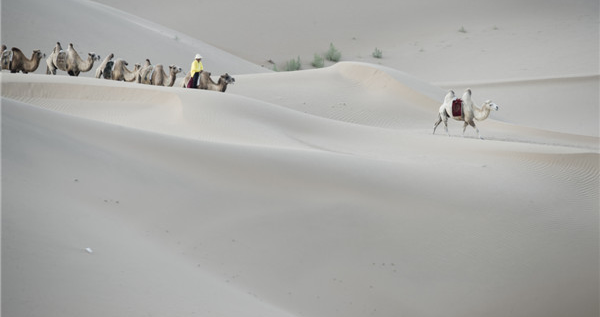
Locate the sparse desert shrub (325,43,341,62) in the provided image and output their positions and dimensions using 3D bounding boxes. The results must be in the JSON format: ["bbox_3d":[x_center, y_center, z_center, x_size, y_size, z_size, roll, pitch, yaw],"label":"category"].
[{"bbox_3d":[1.762,-5.583,352.000,0.830,0.988,0.788,0,4,0],"label":"sparse desert shrub"}]

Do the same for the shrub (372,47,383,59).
[{"bbox_3d":[4.162,-5.641,357.000,0.552,0.616,0.524,0,4,0],"label":"shrub"}]

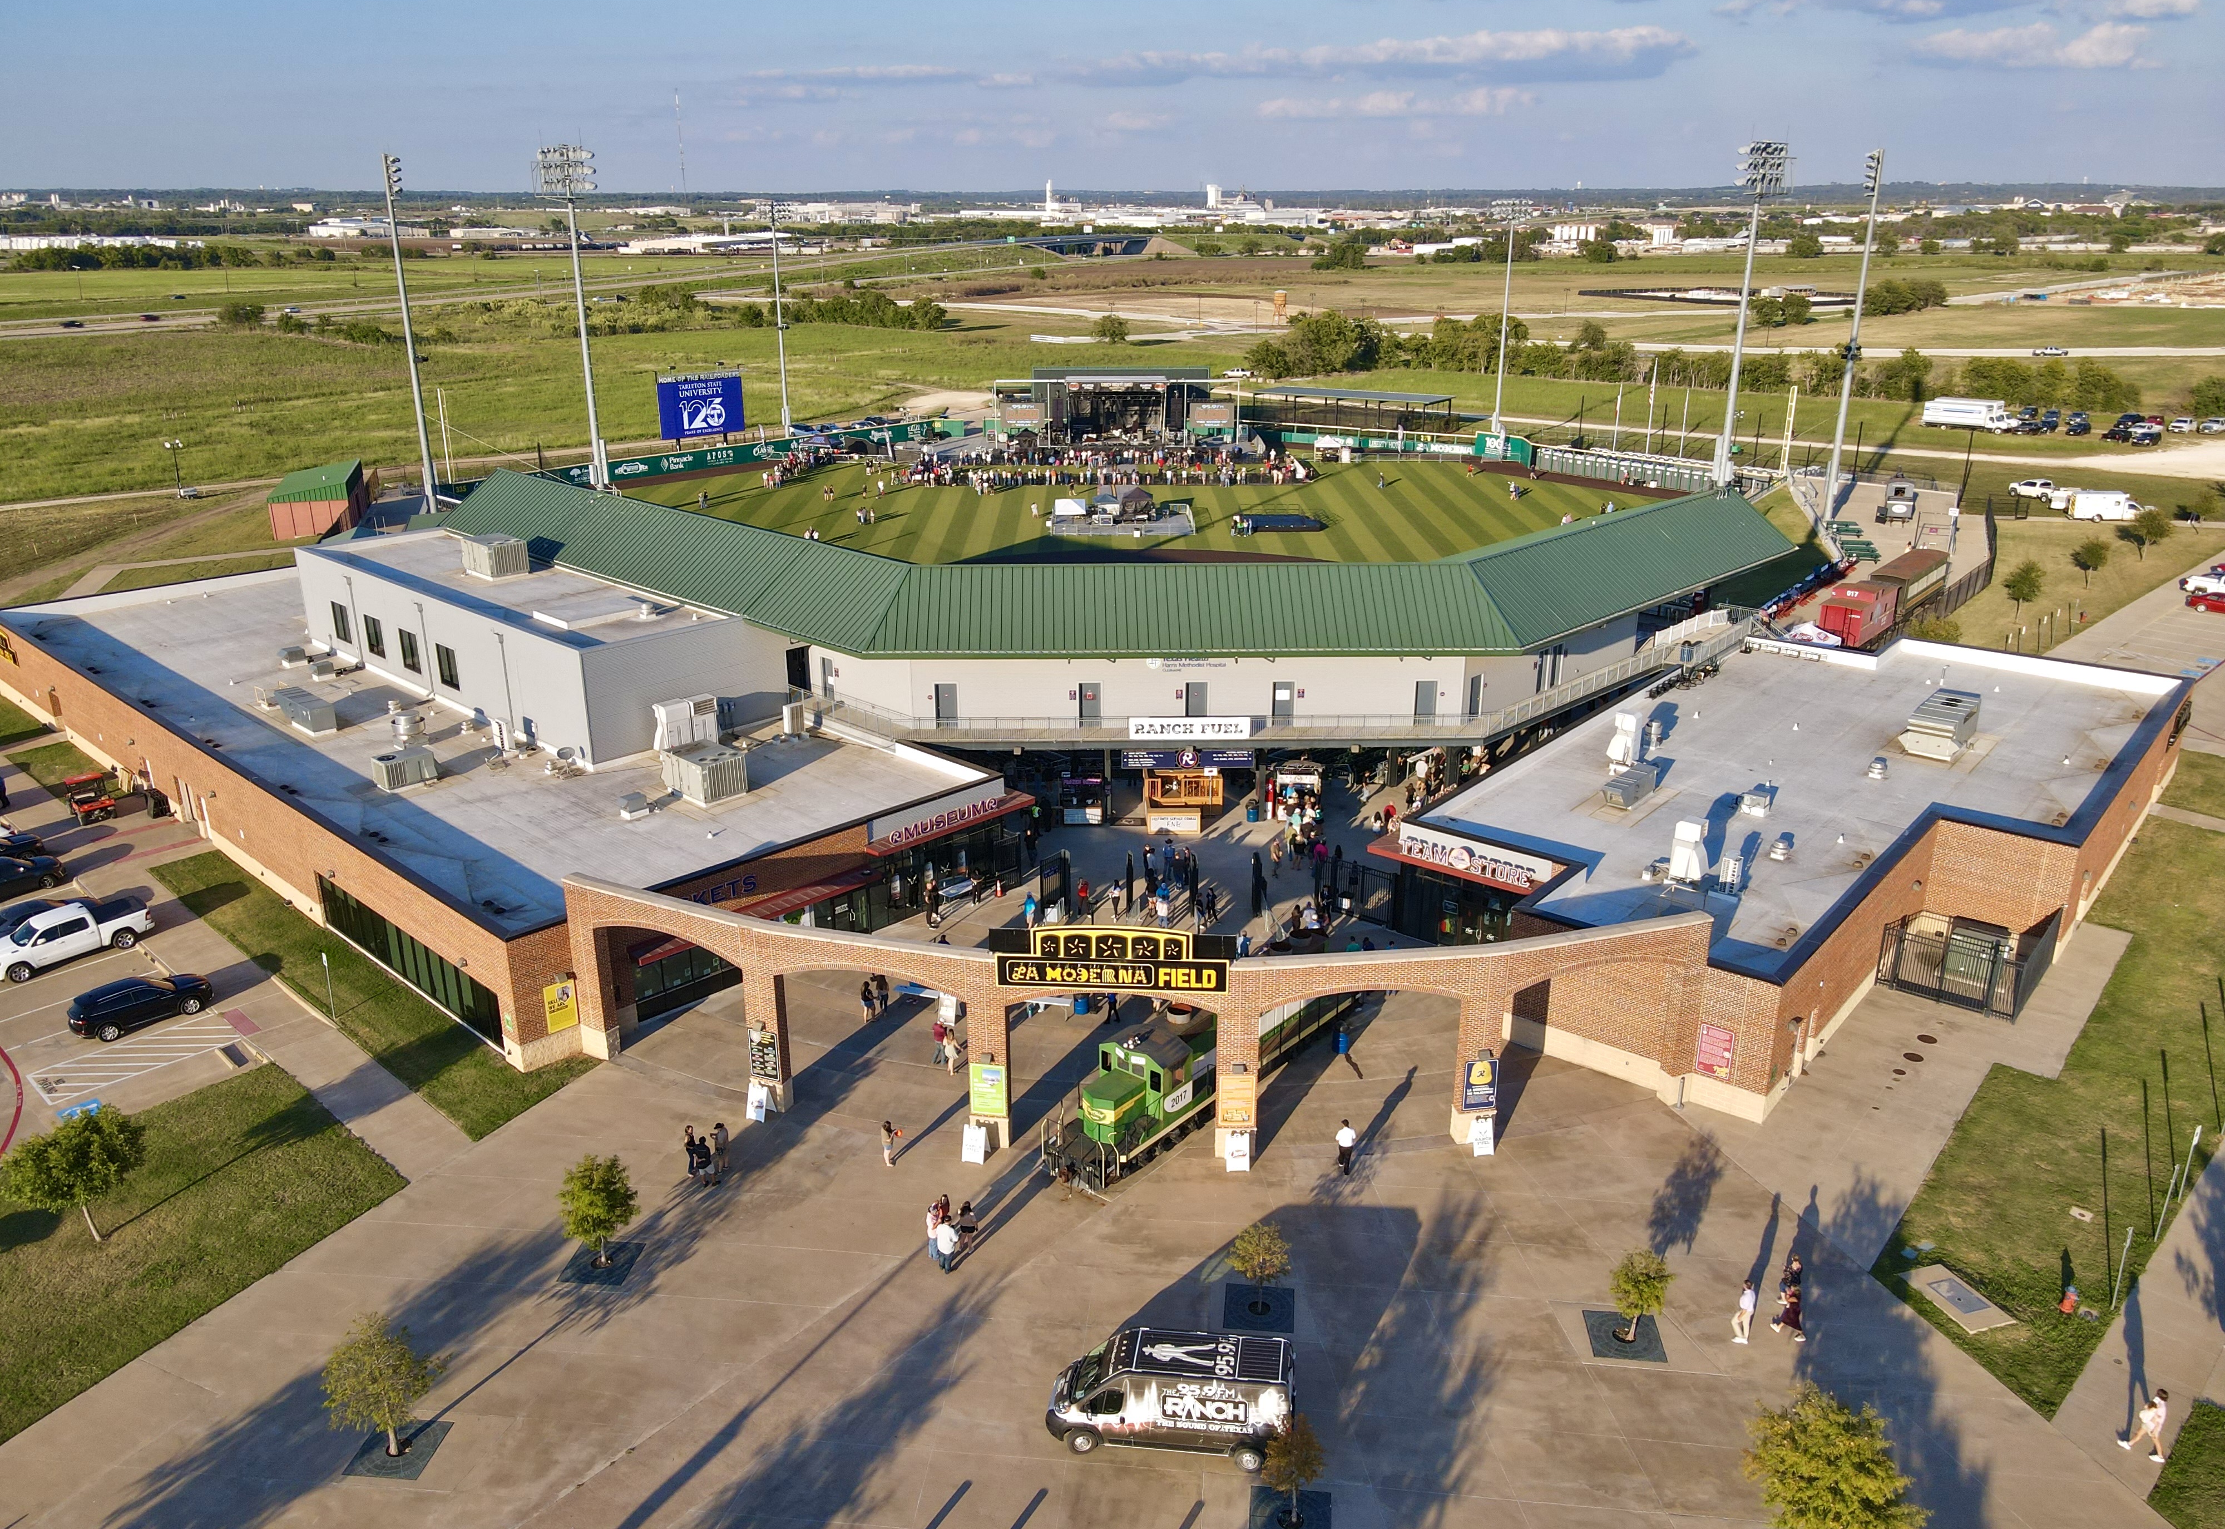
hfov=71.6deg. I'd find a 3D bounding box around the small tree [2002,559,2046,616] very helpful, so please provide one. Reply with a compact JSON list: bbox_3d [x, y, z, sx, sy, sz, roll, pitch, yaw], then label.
[{"bbox_3d":[65.837,-12.479,111.127,2.700,4.300,2.600,0,20,0],"label":"small tree"}]

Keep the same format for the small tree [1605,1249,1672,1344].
[{"bbox_3d":[13.931,14.146,40.893,1.615,2.649,1.615,0,20,0],"label":"small tree"}]

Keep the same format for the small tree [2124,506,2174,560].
[{"bbox_3d":[86.696,-19.298,128.705,2.933,4.398,2.933,0,20,0],"label":"small tree"}]

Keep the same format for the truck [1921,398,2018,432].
[{"bbox_3d":[109.864,-44.594,198.117,9.900,3.700,2.500,14,25,33],"label":"truck"}]

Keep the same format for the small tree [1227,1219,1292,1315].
[{"bbox_3d":[3.965,13.590,41.446,1.800,2.750,1.800,0,20,0],"label":"small tree"}]

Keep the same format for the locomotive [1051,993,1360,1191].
[{"bbox_3d":[3.585,9.115,52.435,2.650,4.100,15.284,17,26,39],"label":"locomotive"}]

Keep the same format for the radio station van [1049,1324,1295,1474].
[{"bbox_3d":[1.364,15.316,37.666,5.950,2.630,2.100,2,20,6],"label":"radio station van"}]

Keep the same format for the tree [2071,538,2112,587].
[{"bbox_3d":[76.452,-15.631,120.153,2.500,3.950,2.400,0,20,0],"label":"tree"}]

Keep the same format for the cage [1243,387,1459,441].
[{"bbox_3d":[34.700,-51.007,222.632,27.300,4.200,9.600,12,24,30],"label":"cage"}]

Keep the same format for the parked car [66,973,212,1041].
[{"bbox_3d":[-36.039,8.682,57.120,1.880,1.660,4.700,18,27,40],"label":"parked car"}]

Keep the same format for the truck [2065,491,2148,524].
[{"bbox_3d":[93.476,-24.132,144.274,7.000,2.700,2.350,5,21,12],"label":"truck"}]

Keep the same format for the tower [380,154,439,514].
[{"bbox_3d":[-63.510,-38.316,140.384,1.800,32.006,5.000,-9,22,-23],"label":"tower"}]

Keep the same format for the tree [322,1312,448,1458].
[{"bbox_3d":[-17.330,15.008,36.931,2.641,3.773,2.641,0,20,0],"label":"tree"}]

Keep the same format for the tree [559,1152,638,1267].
[{"bbox_3d":[-14.357,12.566,43.276,2.150,3.400,2.100,0,20,0],"label":"tree"}]

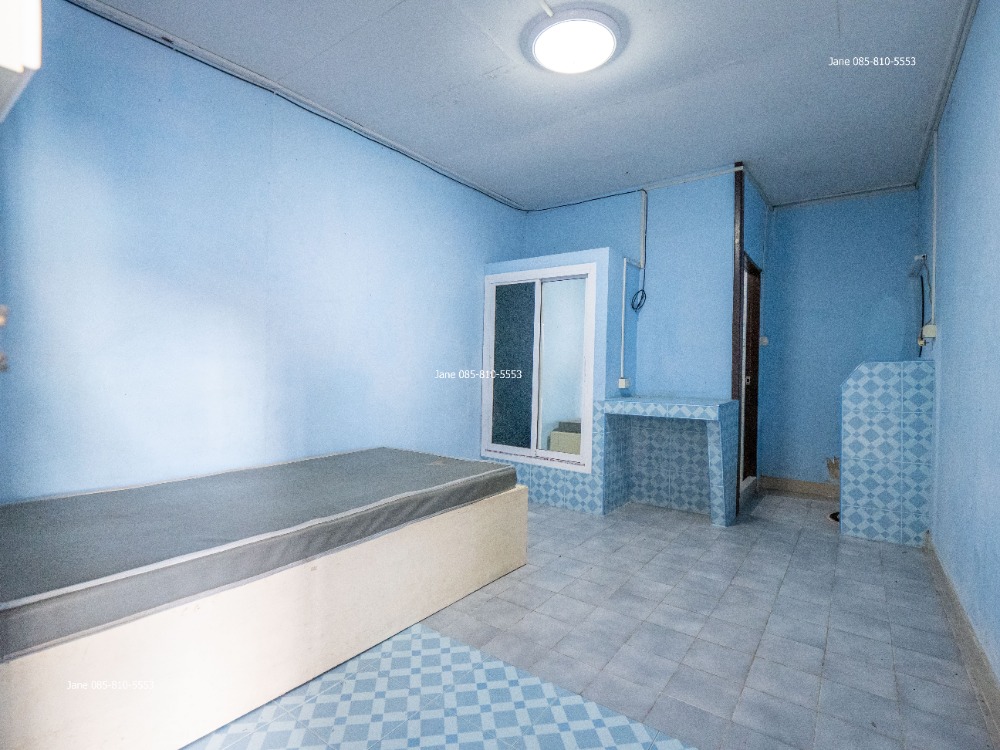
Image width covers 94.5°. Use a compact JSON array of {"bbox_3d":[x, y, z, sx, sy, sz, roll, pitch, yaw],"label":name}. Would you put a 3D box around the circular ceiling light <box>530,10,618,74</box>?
[{"bbox_3d":[0.327,-1.447,2.039,0.380,0.065,0.380,0,1,0],"label":"circular ceiling light"}]

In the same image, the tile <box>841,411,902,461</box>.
[{"bbox_3d":[2.350,0.384,2.922,0.300,0.303,0.012,1,1,38],"label":"tile"}]

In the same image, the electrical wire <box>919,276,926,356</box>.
[{"bbox_3d":[2.804,-0.382,3.074,0.035,0.555,0.020,1,1,38],"label":"electrical wire"}]

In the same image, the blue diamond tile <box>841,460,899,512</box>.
[{"bbox_3d":[2.352,0.689,2.923,0.300,0.305,0.012,1,1,38],"label":"blue diamond tile"}]

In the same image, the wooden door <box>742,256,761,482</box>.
[{"bbox_3d":[2.075,-0.010,3.832,0.050,1.780,0.660,1,1,38],"label":"wooden door"}]

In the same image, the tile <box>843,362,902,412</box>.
[{"bbox_3d":[2.348,0.077,2.922,0.300,0.310,0.012,1,1,38],"label":"tile"}]

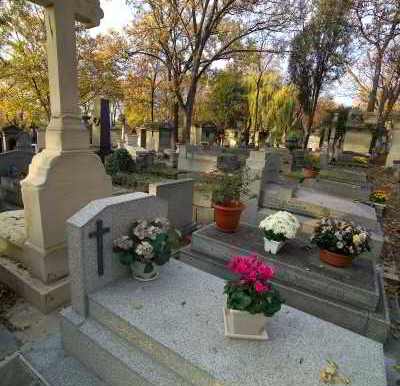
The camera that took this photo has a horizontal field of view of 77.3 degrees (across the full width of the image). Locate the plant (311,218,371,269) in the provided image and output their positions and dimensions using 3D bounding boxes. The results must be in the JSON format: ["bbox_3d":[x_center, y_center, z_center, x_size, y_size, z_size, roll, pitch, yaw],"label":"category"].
[{"bbox_3d":[1.303,0.436,2.299,0.487,0.425,0.439,11,15,31],"label":"plant"}]

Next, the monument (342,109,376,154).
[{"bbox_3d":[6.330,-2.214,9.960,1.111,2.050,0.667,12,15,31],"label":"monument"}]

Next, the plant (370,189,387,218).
[{"bbox_3d":[2.618,0.148,3.636,0.233,0.407,0.233,13,16,35],"label":"plant"}]

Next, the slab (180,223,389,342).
[{"bbox_3d":[0.844,0.730,2.675,1.870,0.369,0.960,12,15,31],"label":"slab"}]

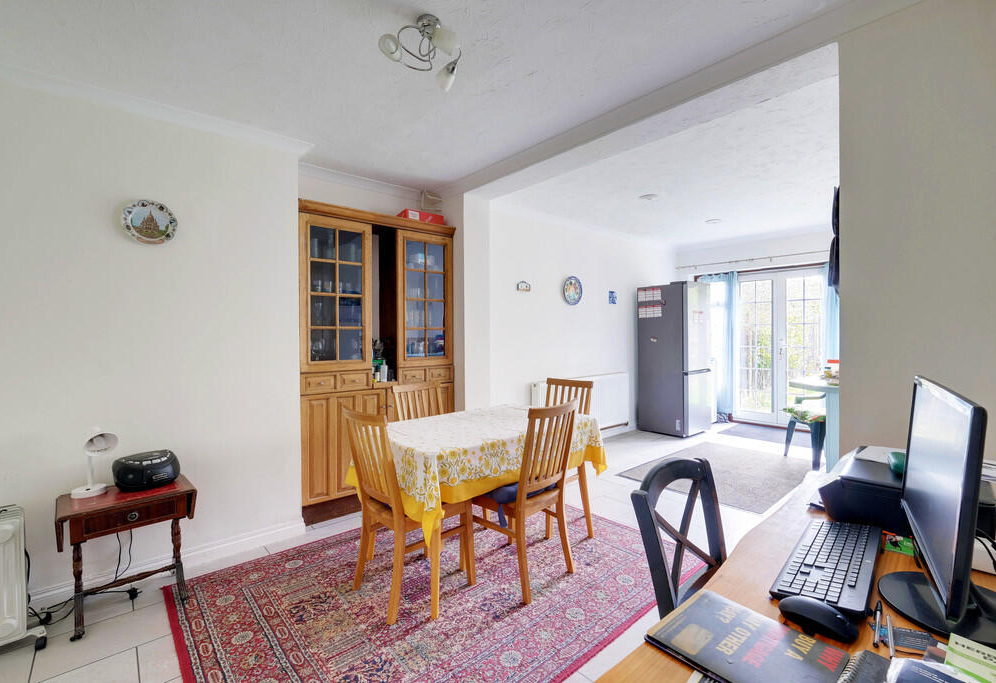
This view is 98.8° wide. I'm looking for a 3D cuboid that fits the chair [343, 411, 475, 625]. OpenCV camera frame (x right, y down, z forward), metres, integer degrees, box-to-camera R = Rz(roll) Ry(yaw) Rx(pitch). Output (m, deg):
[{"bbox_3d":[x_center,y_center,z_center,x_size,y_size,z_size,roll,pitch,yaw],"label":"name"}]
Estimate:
[{"bbox_3d":[-0.433,0.757,2.084,0.520,0.900,0.430,-1,1,-44],"label":"chair"}]

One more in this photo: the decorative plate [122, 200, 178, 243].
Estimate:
[{"bbox_3d":[-1.768,-0.604,2.171,0.215,0.220,0.025,-1,1,-42],"label":"decorative plate"}]

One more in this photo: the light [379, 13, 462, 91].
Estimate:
[{"bbox_3d":[-0.278,-1.099,1.619,0.340,0.190,0.340,0,1,0],"label":"light"}]

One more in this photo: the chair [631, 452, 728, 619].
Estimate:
[{"bbox_3d":[0.702,0.793,1.159,0.440,0.870,0.500,-1,1,-42],"label":"chair"}]

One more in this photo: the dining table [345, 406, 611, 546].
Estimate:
[{"bbox_3d":[-0.081,0.854,2.534,1.250,0.750,0.755,-1,1,-42],"label":"dining table"}]

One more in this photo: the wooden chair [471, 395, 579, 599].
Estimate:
[{"bbox_3d":[0.115,0.753,2.227,0.510,0.900,0.430,0,1,44],"label":"wooden chair"}]

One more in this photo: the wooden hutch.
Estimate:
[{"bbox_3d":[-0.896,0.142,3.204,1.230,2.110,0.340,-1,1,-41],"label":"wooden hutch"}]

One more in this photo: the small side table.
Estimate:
[{"bbox_3d":[-1.670,0.960,1.933,0.330,0.534,0.460,1,1,43],"label":"small side table"}]

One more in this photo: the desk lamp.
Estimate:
[{"bbox_3d":[-1.836,0.546,1.954,0.150,0.295,0.125,0,1,22],"label":"desk lamp"}]

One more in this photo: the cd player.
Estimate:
[{"bbox_3d":[-1.694,0.621,2.069,0.210,0.140,0.250,1,1,40],"label":"cd player"}]

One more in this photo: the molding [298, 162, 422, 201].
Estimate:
[{"bbox_3d":[-0.982,-1.180,3.257,1.120,0.080,0.080,-1,1,-41],"label":"molding"}]

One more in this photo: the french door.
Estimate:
[{"bbox_3d":[3.773,0.088,5.749,0.090,2.070,1.100,-1,1,-42],"label":"french door"}]

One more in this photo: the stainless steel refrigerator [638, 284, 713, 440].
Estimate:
[{"bbox_3d":[2.266,0.215,5.488,0.605,1.857,0.670,-1,1,-42],"label":"stainless steel refrigerator"}]

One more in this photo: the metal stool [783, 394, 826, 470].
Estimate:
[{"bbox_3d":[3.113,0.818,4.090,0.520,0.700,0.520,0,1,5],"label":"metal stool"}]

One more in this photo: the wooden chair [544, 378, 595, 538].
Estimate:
[{"bbox_3d":[0.351,0.744,2.915,0.430,0.910,0.520,1,1,45],"label":"wooden chair"}]

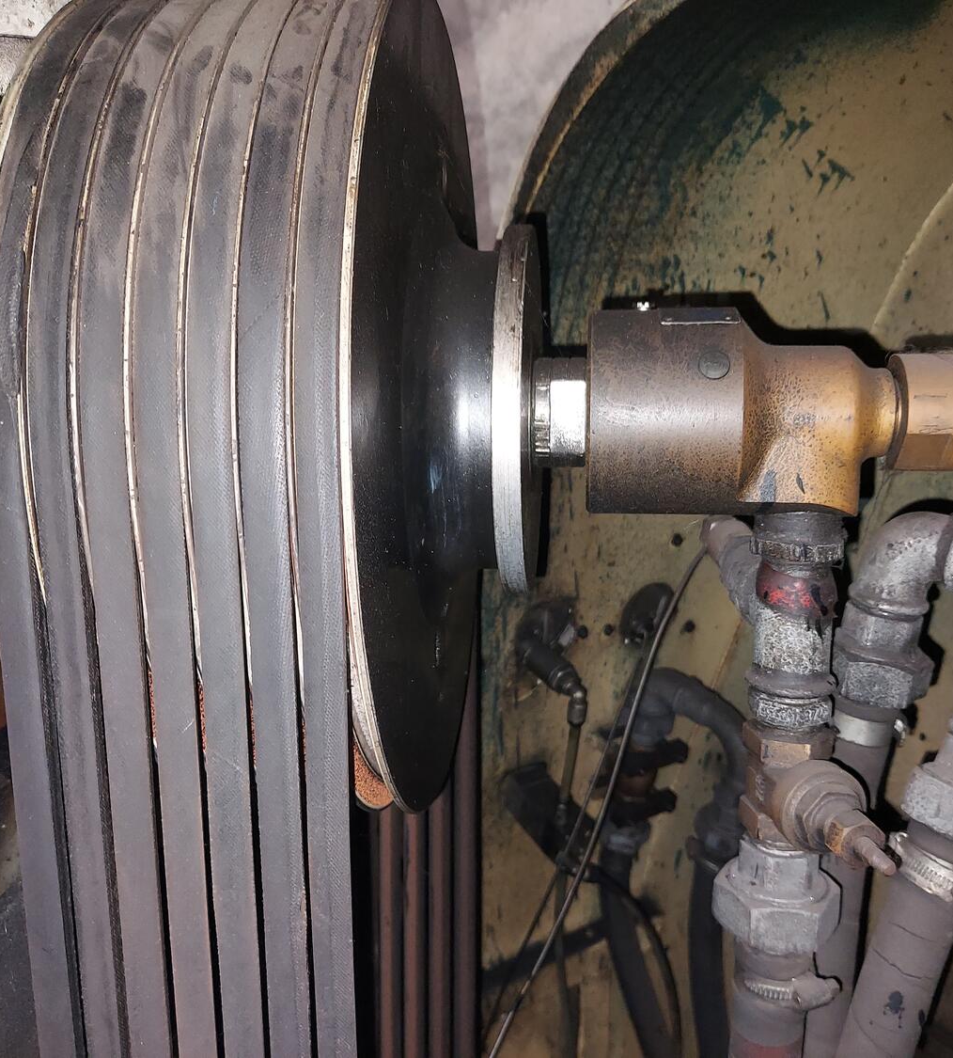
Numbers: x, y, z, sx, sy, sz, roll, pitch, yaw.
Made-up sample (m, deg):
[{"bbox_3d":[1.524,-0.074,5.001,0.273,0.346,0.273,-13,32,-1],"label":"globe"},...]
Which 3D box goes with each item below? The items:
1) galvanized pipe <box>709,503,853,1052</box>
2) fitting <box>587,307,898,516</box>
[{"bbox_3d":[0.124,0.110,0.425,0.057,0.232,0.060,2,5,7],"label":"galvanized pipe"},{"bbox_3d":[0.108,-0.048,0.414,0.123,0.085,0.083,1,2,7],"label":"fitting"}]

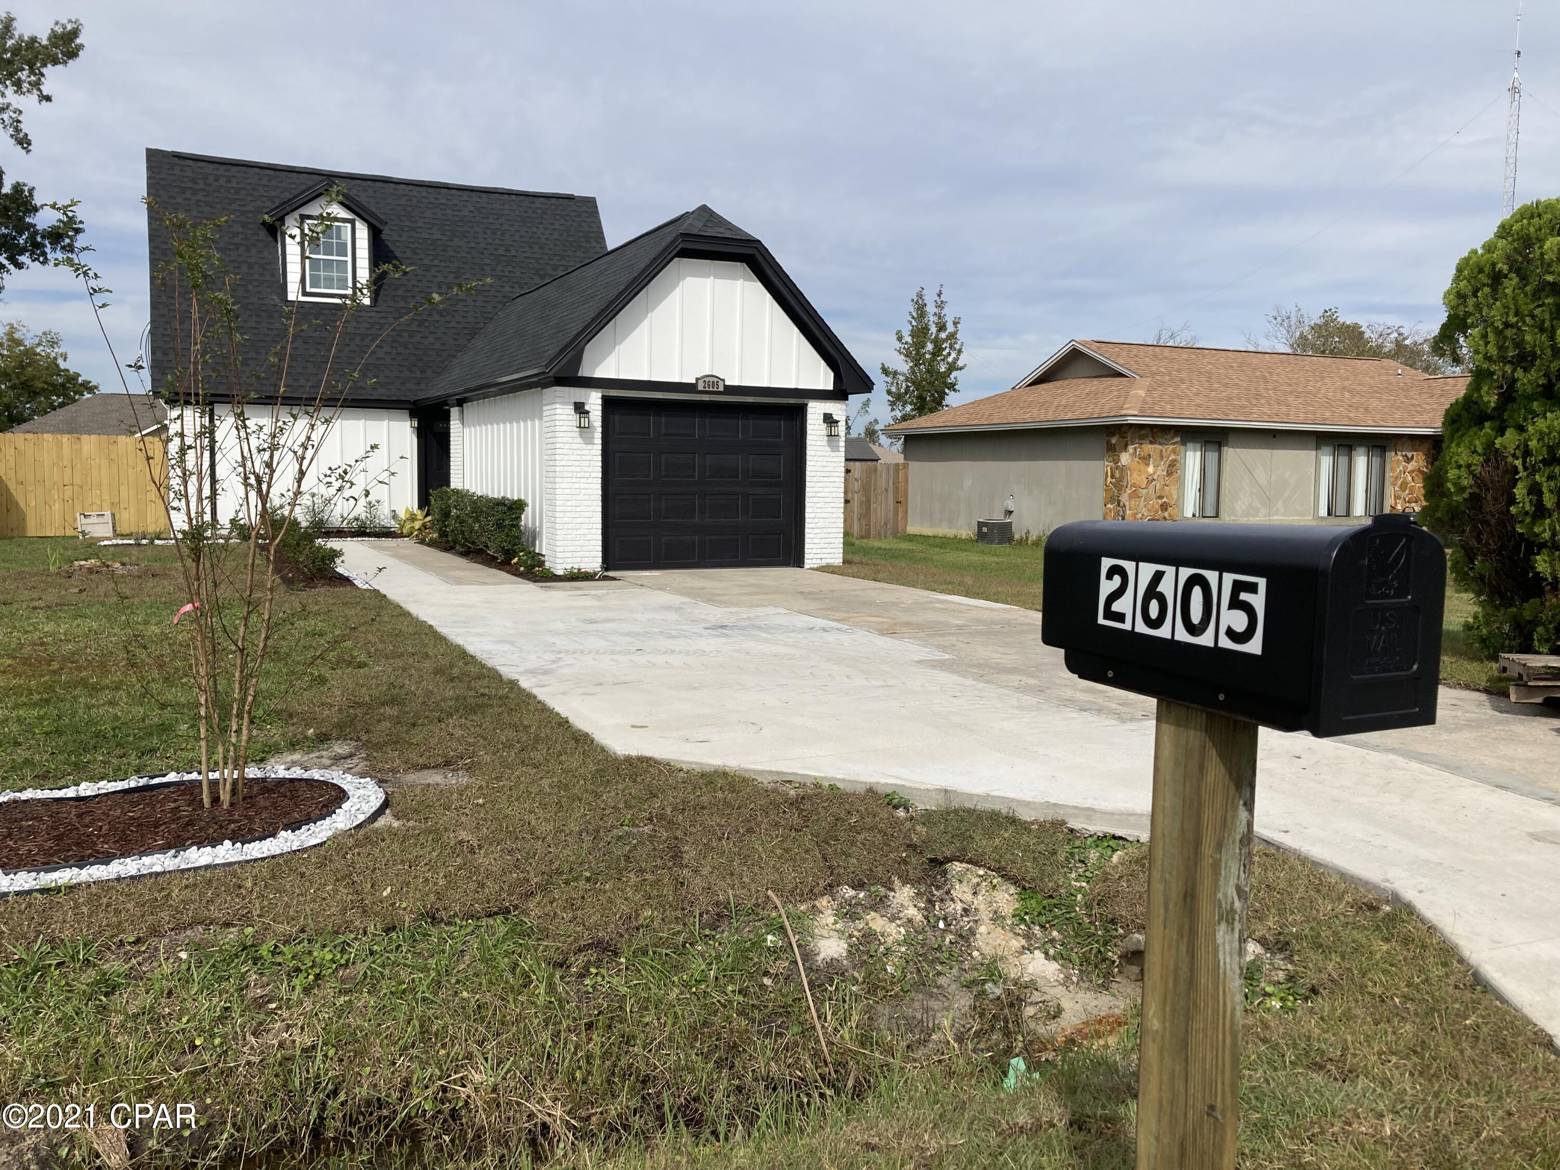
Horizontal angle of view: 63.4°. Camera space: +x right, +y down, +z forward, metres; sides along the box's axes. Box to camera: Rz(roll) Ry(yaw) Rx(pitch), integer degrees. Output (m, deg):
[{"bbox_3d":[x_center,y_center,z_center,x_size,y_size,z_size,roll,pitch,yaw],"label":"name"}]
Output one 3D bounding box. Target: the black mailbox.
[{"bbox_3d":[0.569,0.023,1.629,0.187,0.243,0.490,-2,6,-26],"label":"black mailbox"}]

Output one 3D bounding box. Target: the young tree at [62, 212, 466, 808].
[{"bbox_3d":[-2.096,-0.317,5.204,1.659,2.472,1.550,-1,5,-22],"label":"young tree"}]

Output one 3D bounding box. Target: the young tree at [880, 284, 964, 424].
[{"bbox_3d":[4.379,-5.691,39.419,2.606,7.265,2.606,1,5,6],"label":"young tree"}]

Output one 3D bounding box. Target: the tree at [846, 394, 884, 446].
[{"bbox_3d":[3.269,-5.213,49.629,1.800,4.534,1.800,1,5,4],"label":"tree"}]

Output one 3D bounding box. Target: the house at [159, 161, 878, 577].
[{"bbox_3d":[-6.316,-4.430,22.343,8.670,7.250,17.300,-2,5,-26],"label":"house"}]

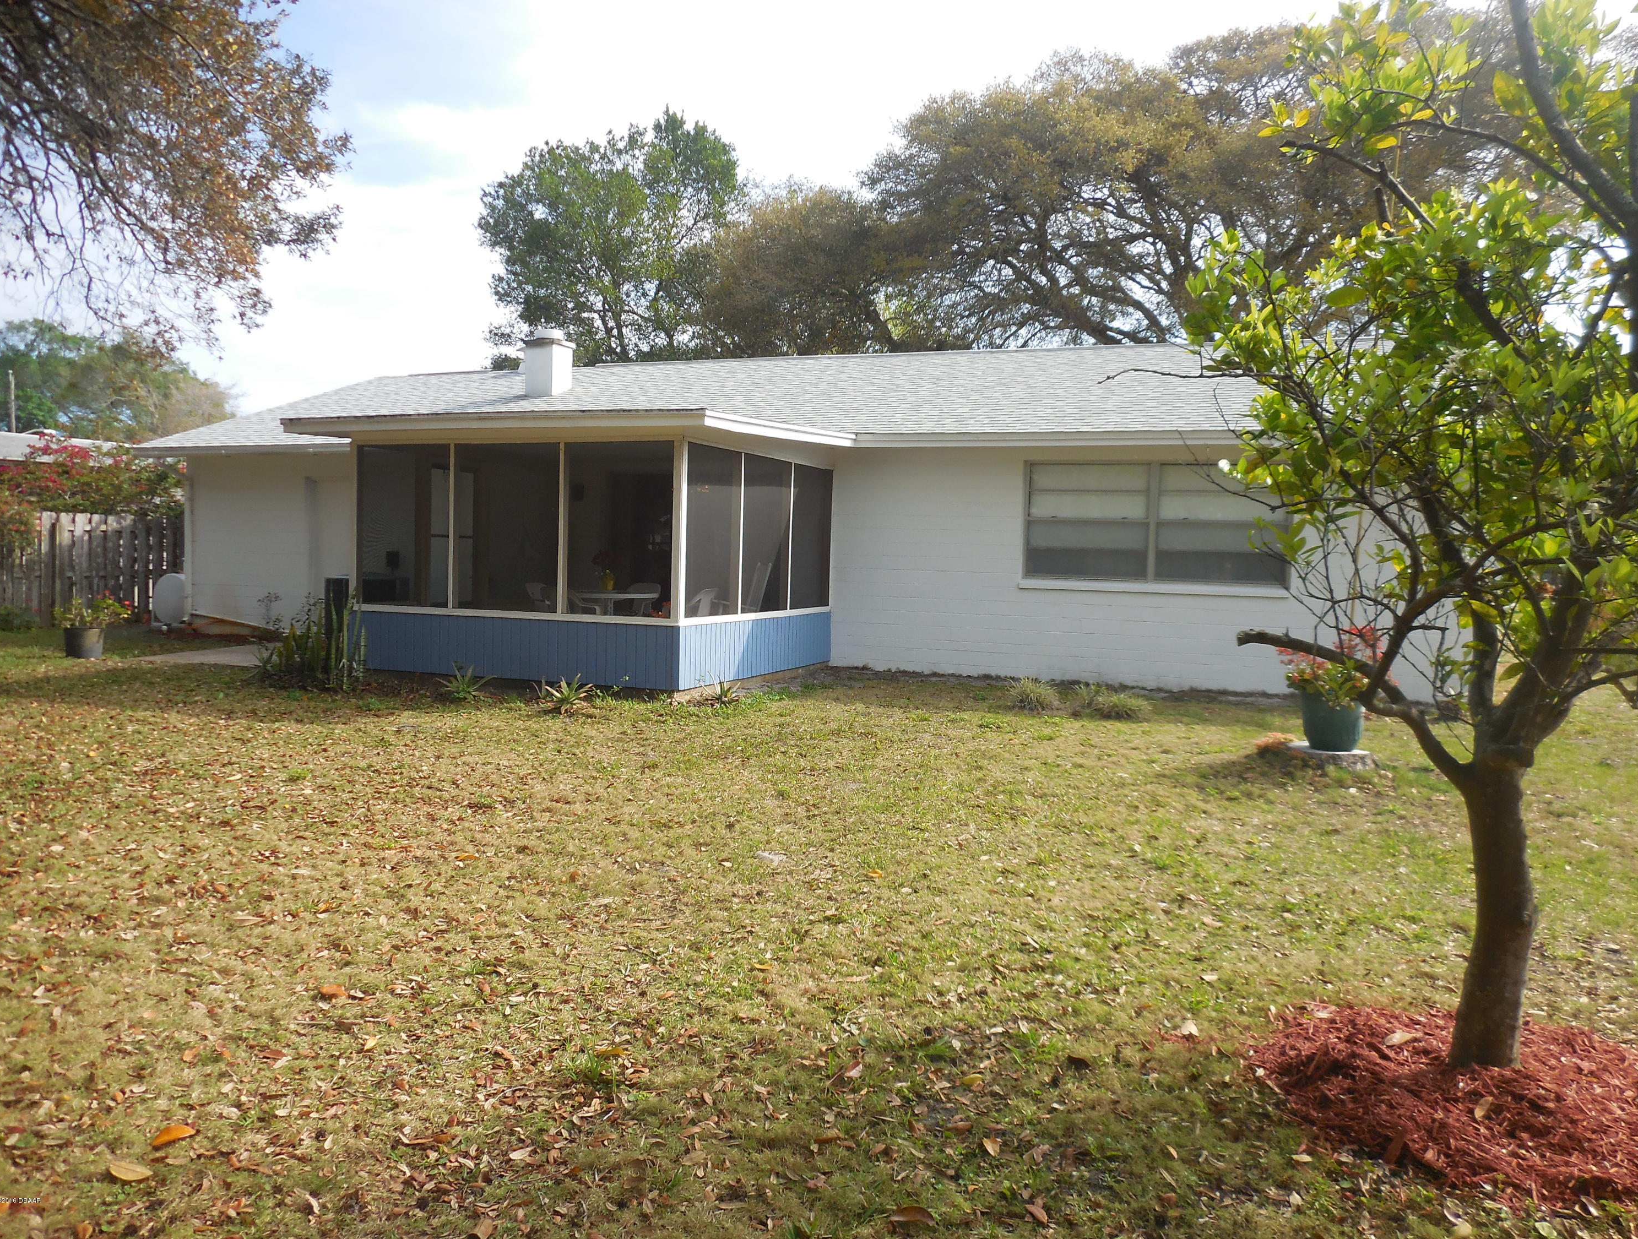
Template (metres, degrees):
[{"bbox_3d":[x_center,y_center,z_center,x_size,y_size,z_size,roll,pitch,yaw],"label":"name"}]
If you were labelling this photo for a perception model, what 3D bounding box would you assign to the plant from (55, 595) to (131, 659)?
[{"bbox_3d":[-8.215,0.085,13.500,0.880,0.739,0.780,-1,4,-31],"label":"plant"}]

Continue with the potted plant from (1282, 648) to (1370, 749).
[{"bbox_3d":[3.478,0.497,8.150,0.690,0.811,0.650,3,4,23],"label":"potted plant"}]

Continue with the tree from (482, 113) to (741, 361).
[{"bbox_3d":[-6.008,-7.481,34.163,7.900,13.880,7.700,1,3,-10],"label":"tree"}]

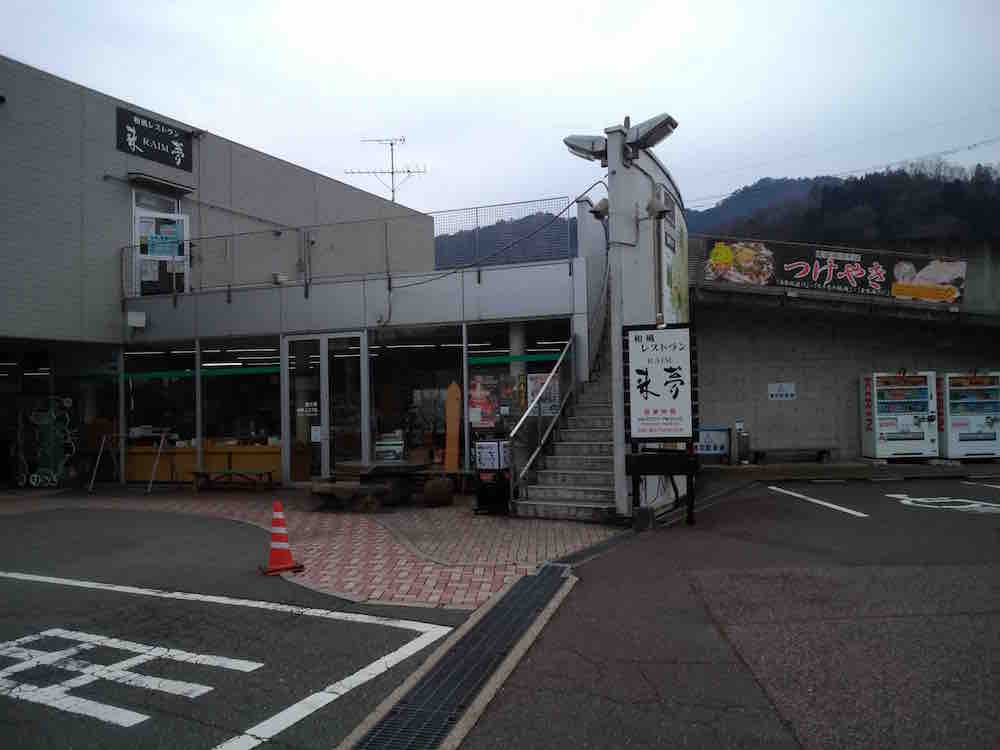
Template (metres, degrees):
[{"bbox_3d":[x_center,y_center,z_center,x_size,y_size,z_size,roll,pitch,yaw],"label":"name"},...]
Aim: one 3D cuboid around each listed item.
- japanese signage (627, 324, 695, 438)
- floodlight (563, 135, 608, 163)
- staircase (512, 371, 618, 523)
[{"bbox_3d":[2.010,0.094,9.750,0.800,1.400,0.090,-2,-1,22],"label":"japanese signage"},{"bbox_3d":[1.153,-3.020,10.400,0.640,0.200,0.280,19,6,21],"label":"floodlight"},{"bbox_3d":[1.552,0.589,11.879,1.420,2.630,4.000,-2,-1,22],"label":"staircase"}]

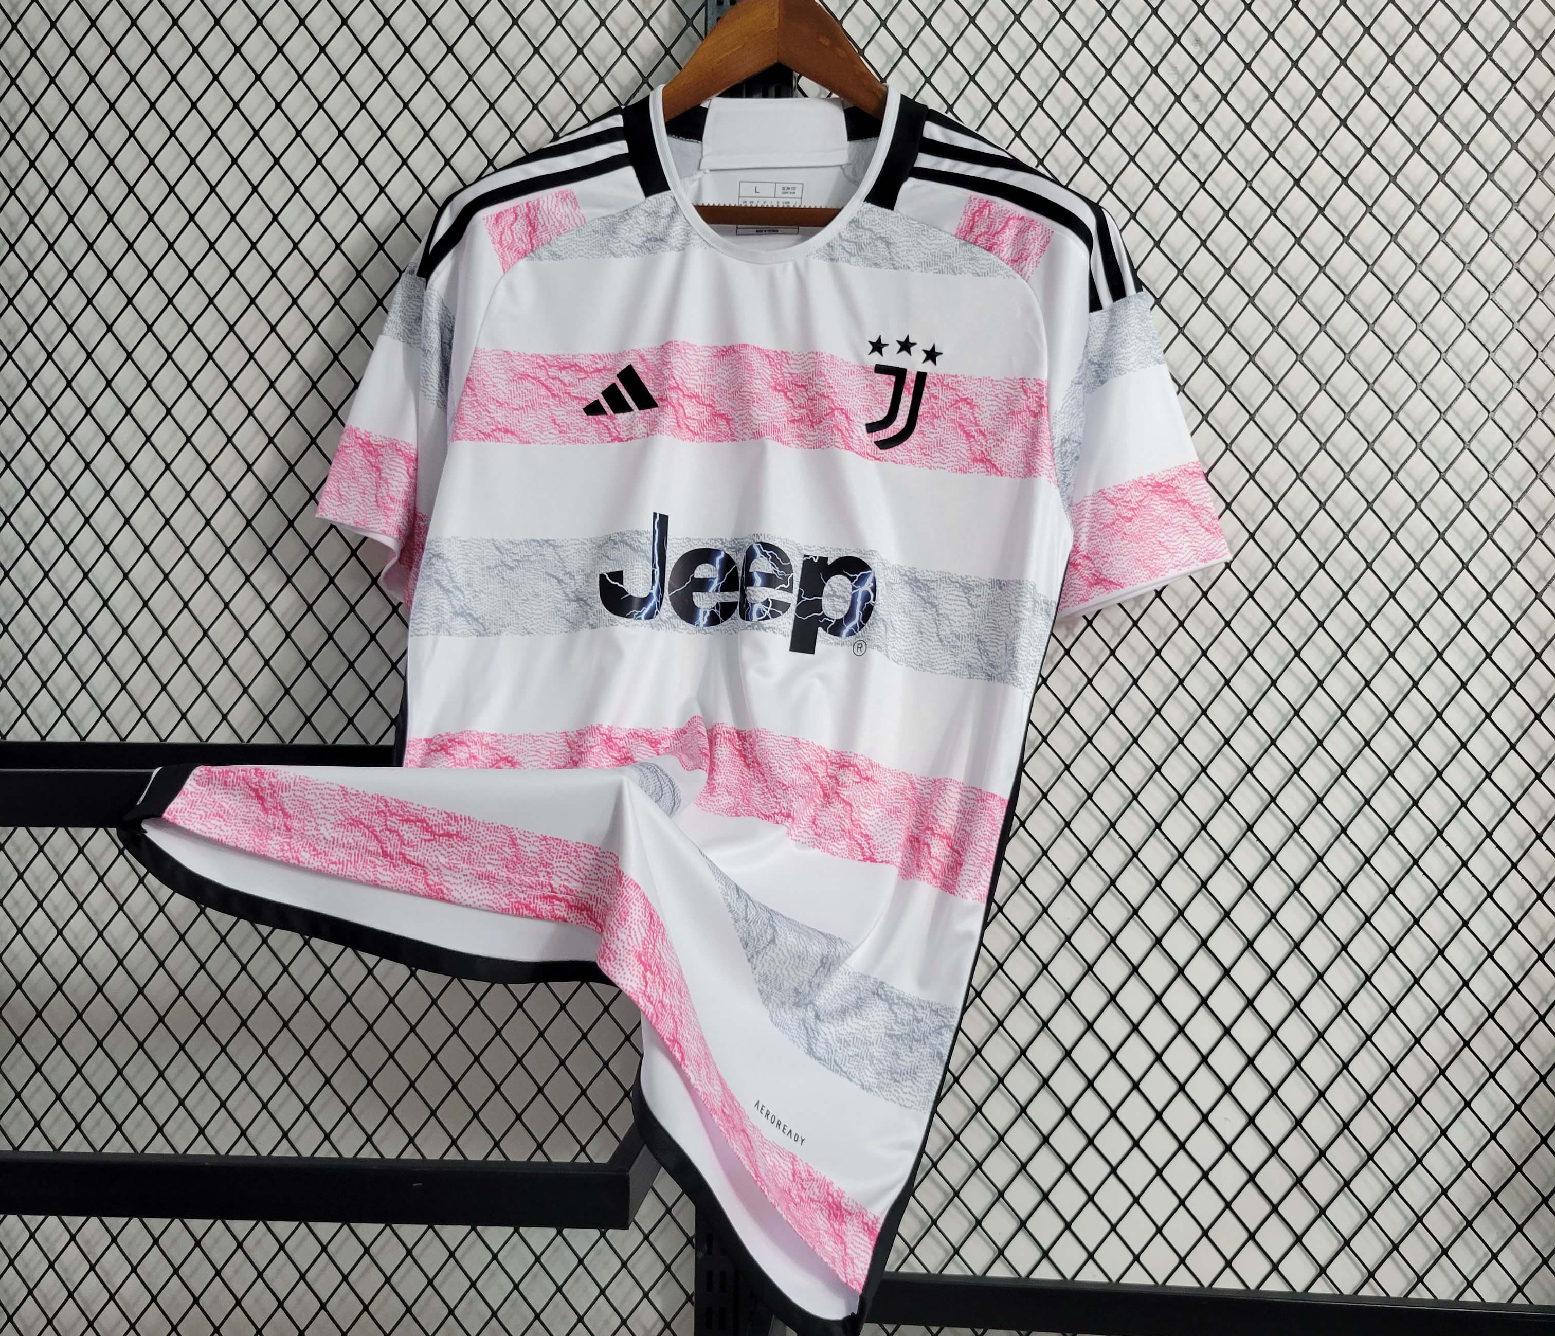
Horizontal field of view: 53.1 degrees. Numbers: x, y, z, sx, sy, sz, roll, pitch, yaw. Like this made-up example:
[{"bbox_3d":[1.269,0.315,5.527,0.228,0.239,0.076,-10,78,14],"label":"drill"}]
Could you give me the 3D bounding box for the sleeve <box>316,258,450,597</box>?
[{"bbox_3d":[-0.268,-0.162,1.090,0.100,0.235,0.135,0,-1,7],"label":"sleeve"}]

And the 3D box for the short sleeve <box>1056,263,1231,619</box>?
[{"bbox_3d":[0.242,-0.150,1.050,0.115,0.232,0.135,0,-1,7],"label":"short sleeve"}]

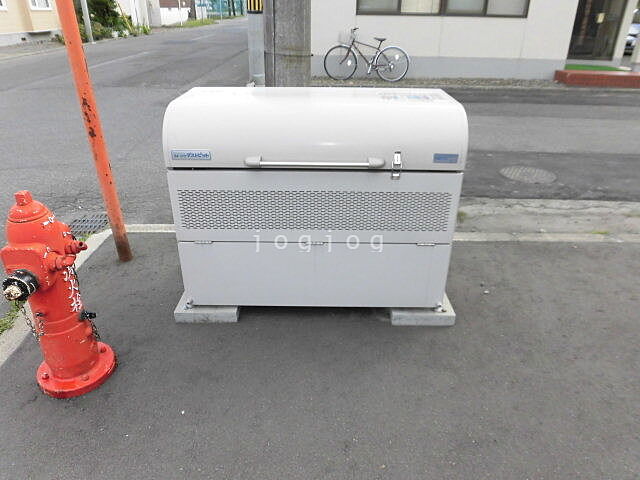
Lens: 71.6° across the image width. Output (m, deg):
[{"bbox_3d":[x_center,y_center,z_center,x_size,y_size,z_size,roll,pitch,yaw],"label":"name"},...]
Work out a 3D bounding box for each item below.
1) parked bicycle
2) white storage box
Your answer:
[{"bbox_3d":[1.005,-3.875,9.334,1.810,1.040,0.570,2,28,2],"label":"parked bicycle"},{"bbox_3d":[-0.018,-0.178,2.281,1.360,1.035,0.640,0,29,1],"label":"white storage box"}]

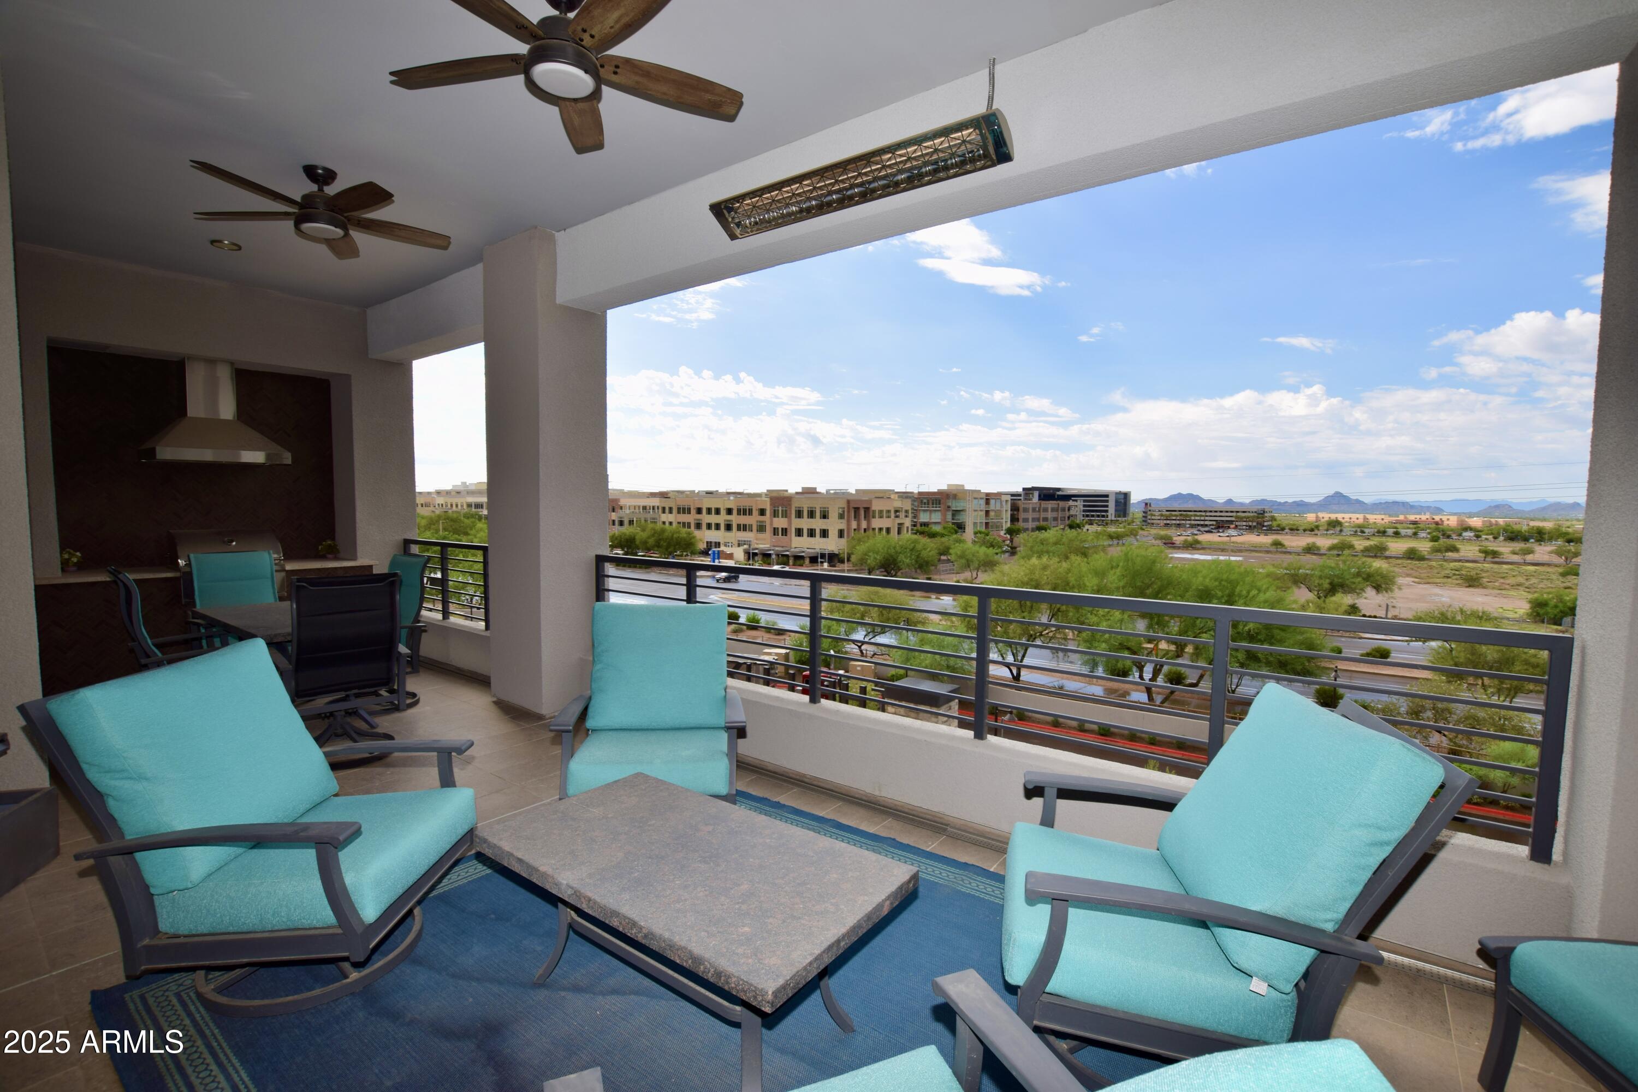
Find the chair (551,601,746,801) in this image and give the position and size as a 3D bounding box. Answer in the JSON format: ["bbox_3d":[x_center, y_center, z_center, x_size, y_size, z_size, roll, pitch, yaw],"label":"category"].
[{"bbox_3d":[-0.732,0.801,3.175,0.780,0.945,0.950,0,4,-7],"label":"chair"}]

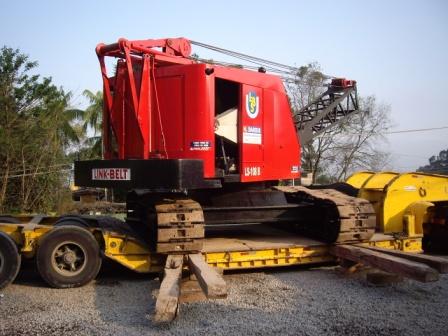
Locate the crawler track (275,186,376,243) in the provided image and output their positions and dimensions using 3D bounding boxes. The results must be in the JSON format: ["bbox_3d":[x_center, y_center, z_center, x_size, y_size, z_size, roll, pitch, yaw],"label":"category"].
[{"bbox_3d":[2.109,1.070,11.905,0.851,1.025,4.050,0,1,-18],"label":"crawler track"}]

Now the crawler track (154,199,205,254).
[{"bbox_3d":[-1.391,1.073,10.755,0.851,1.025,4.050,0,1,-18],"label":"crawler track"}]

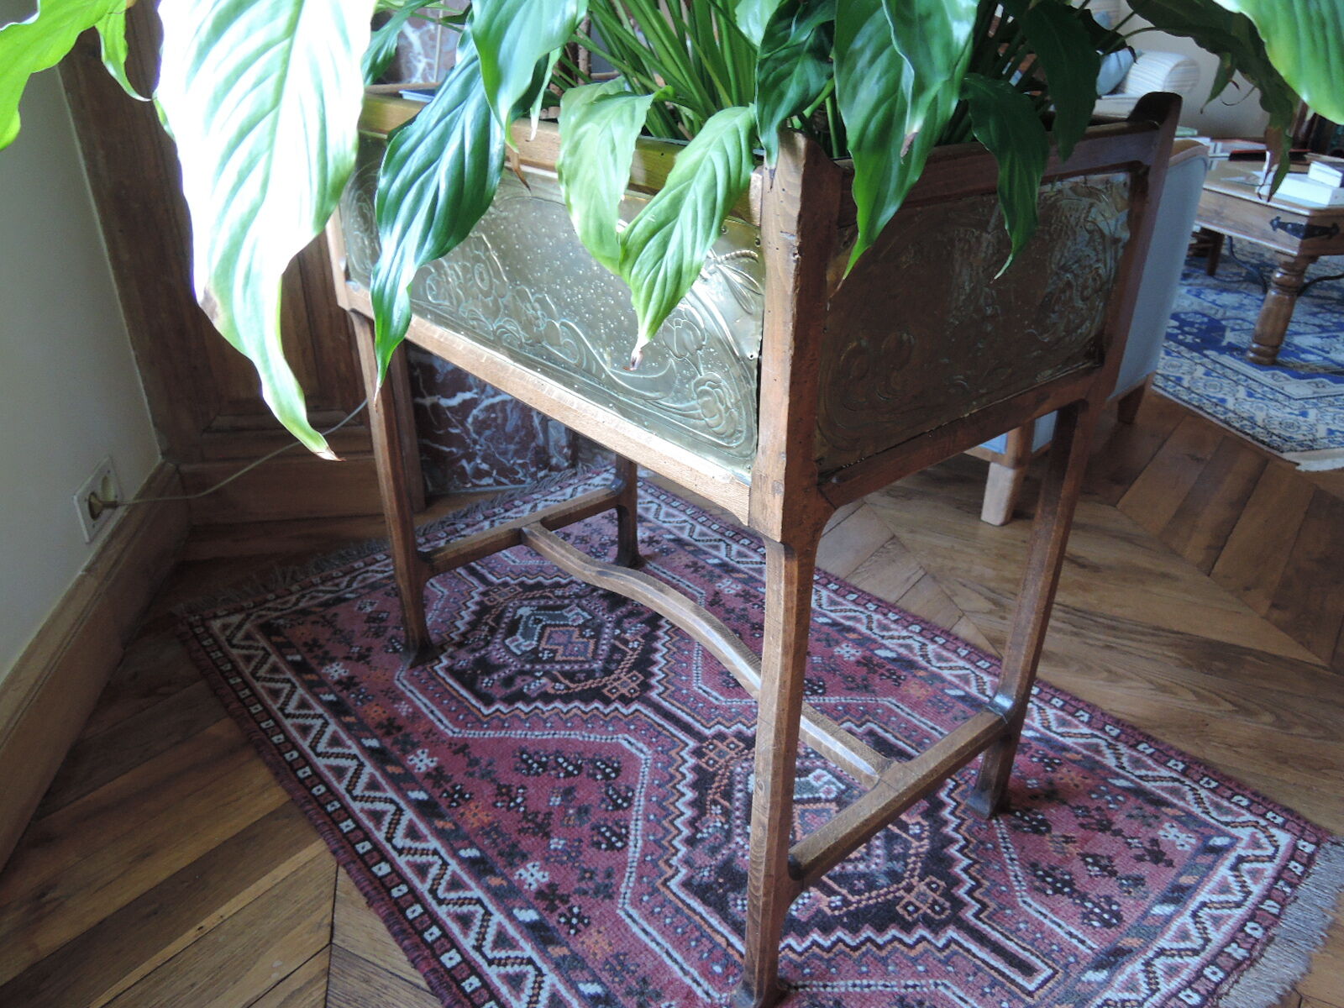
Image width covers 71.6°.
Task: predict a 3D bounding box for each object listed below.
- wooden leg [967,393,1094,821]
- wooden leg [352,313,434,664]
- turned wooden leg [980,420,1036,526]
[{"bbox_3d":[0.420,0.138,1.099,0.041,0.569,0.038,-21,35,-34],"label":"wooden leg"},{"bbox_3d":[-0.402,-0.006,1.368,0.041,0.569,0.038,-21,35,-34],"label":"wooden leg"},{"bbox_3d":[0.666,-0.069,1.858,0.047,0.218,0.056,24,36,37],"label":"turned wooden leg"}]

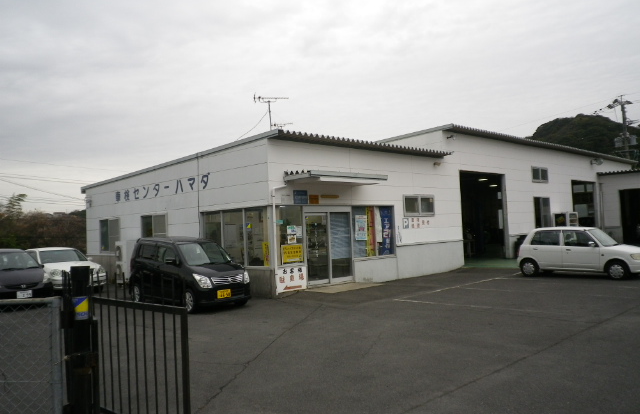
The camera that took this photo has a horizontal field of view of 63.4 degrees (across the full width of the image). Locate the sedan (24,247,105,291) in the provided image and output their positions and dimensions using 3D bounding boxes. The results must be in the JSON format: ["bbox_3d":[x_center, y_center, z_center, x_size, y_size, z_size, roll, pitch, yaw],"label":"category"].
[{"bbox_3d":[-8.630,2.040,16.850,4.550,1.440,1.710,-4,-3,42],"label":"sedan"}]

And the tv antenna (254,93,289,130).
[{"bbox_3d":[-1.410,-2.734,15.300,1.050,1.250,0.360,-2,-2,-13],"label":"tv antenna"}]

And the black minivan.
[{"bbox_3d":[-3.140,1.555,12.500,3.395,1.650,1.475,-4,-3,43],"label":"black minivan"}]

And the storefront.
[{"bbox_3d":[5.604,0.022,27.890,31.100,5.200,12.820,0,-3,-44],"label":"storefront"}]

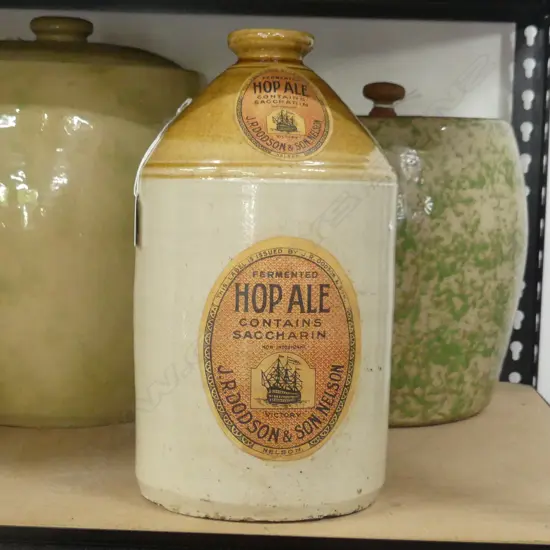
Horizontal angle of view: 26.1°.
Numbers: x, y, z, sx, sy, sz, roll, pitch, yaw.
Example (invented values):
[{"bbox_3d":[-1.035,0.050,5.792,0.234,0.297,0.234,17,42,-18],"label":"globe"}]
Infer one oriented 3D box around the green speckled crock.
[{"bbox_3d":[0.116,-0.014,1.330,0.330,0.317,0.330,1,6,0],"label":"green speckled crock"}]

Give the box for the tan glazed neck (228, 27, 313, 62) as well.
[{"bbox_3d":[-0.002,-0.181,0.950,0.069,0.025,0.069,2,5,0],"label":"tan glazed neck"}]

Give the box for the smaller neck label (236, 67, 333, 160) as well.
[{"bbox_3d":[0.008,-0.122,0.890,0.074,0.097,0.013,1,-35,-8],"label":"smaller neck label"}]

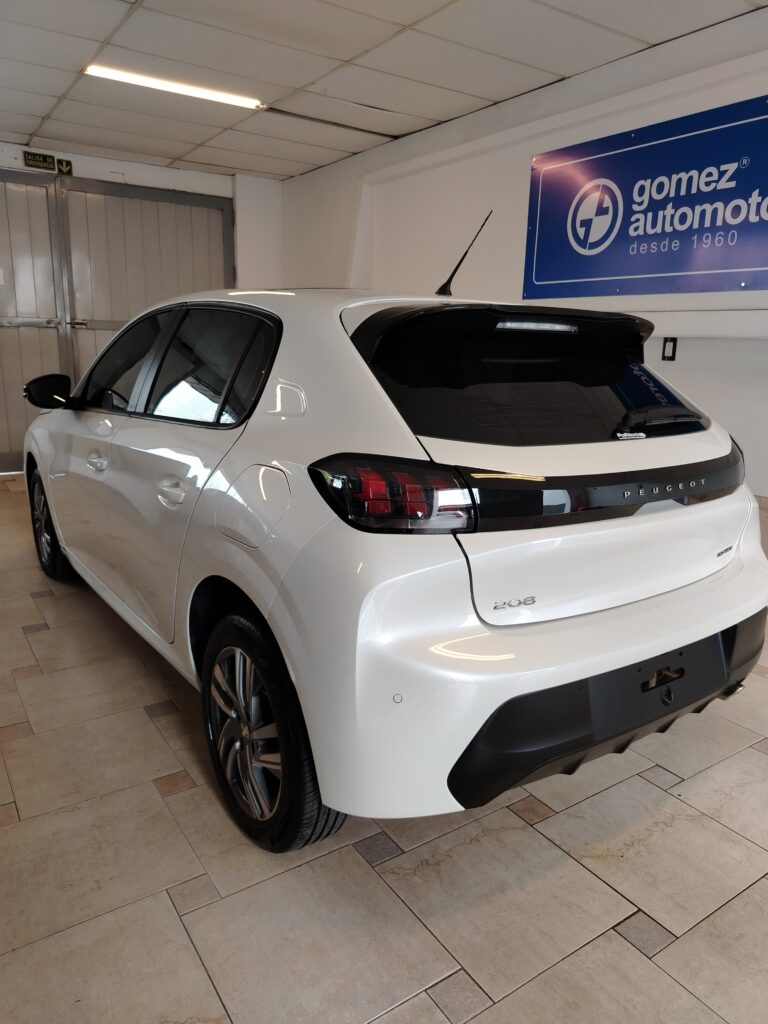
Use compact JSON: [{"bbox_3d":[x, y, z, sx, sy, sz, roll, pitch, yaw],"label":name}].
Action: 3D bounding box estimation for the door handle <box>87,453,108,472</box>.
[{"bbox_3d":[-1.068,-0.186,2.648,0.045,0.072,0.195,-8,16,-35],"label":"door handle"}]

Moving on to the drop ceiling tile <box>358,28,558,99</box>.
[{"bbox_3d":[0.463,-2.732,4.373,1.210,0.021,0.603,-8,17,-34],"label":"drop ceiling tile"}]

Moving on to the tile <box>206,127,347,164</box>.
[{"bbox_3d":[-0.922,-3.190,6.232,1.200,0.020,0.605,-8,16,-34],"label":"tile"}]

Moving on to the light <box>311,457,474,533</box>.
[{"bbox_3d":[0.008,-0.045,1.454,0.280,0.155,0.220,-6,15,-27],"label":"light"}]

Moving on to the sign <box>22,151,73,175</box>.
[{"bbox_3d":[-2.998,-3.112,6.353,0.390,0.150,0.012,-7,16,-33],"label":"sign"}]

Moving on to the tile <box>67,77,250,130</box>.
[{"bbox_3d":[-1.593,-2.956,5.134,1.210,0.021,0.603,-8,17,-34],"label":"tile"}]

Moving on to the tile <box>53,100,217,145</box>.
[{"bbox_3d":[-1.940,-3.080,5.617,1.210,0.021,0.603,-8,17,-34],"label":"tile"}]

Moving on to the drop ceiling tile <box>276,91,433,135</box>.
[{"bbox_3d":[-0.231,-2.980,5.340,1.210,0.021,0.603,-8,17,-34],"label":"drop ceiling tile"}]

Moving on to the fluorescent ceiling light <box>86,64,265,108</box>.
[{"bbox_3d":[-1.345,-2.810,4.710,1.200,0.055,0.070,-8,16,-34],"label":"fluorescent ceiling light"}]

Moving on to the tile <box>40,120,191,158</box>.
[{"bbox_3d":[-2.287,-3.204,6.101,1.210,0.021,0.603,-8,17,-34],"label":"tile"}]

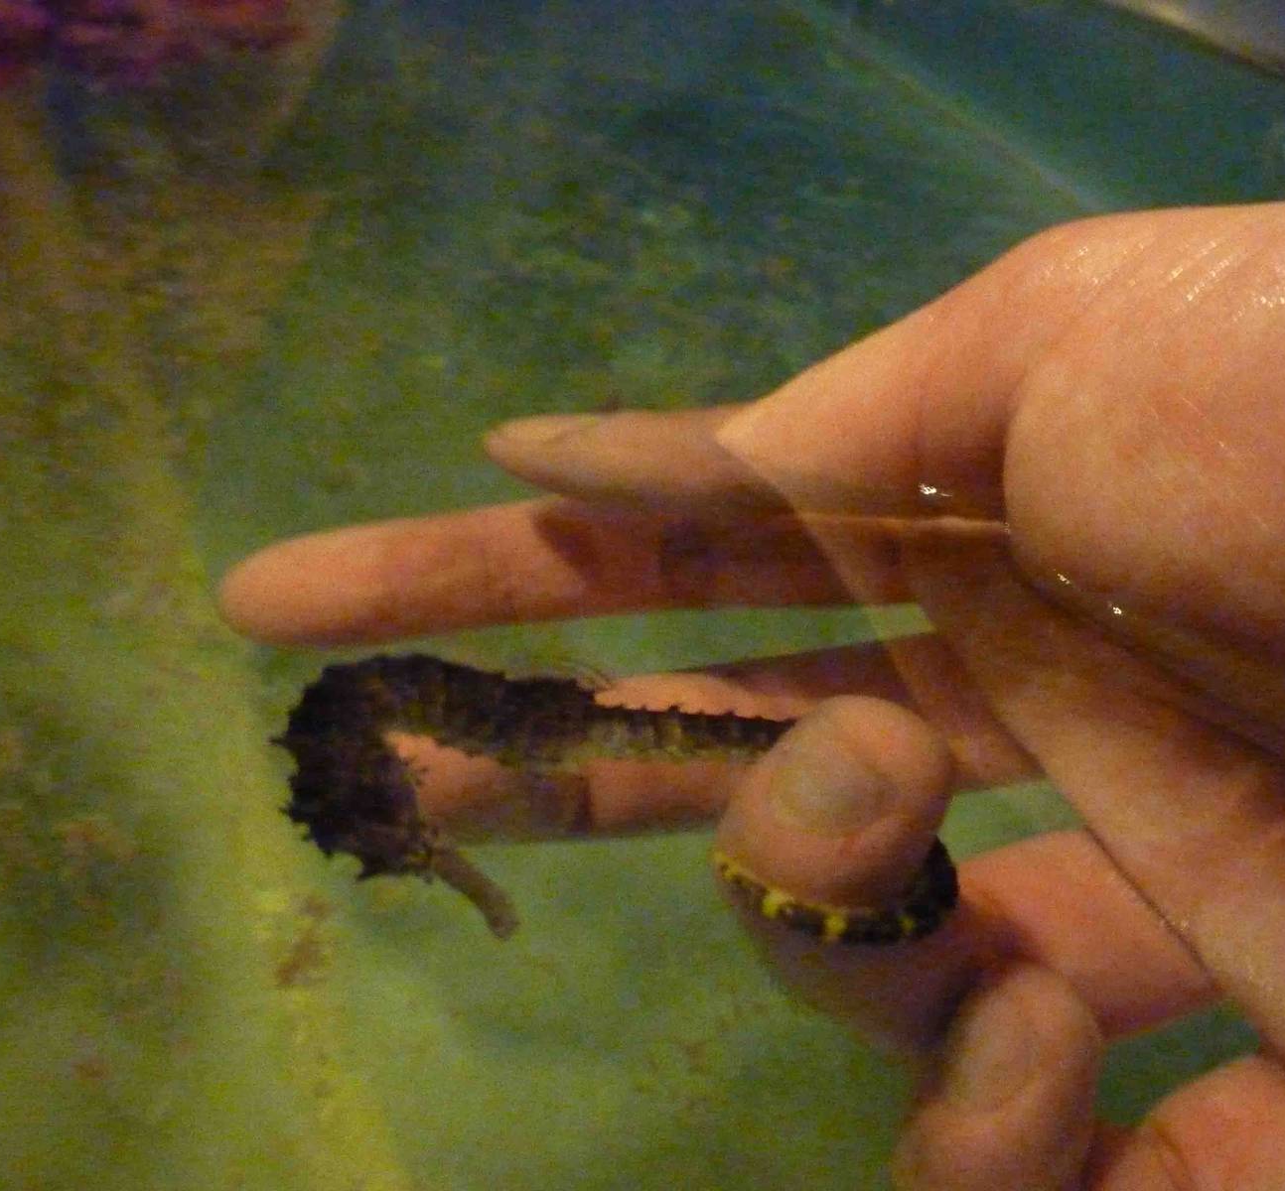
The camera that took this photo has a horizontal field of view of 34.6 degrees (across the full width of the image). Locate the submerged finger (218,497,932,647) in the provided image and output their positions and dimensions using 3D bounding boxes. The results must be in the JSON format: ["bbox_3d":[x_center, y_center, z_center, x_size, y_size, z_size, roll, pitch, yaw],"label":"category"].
[{"bbox_3d":[-0.007,-0.003,0.240,0.083,0.015,0.016,-5,42,3],"label":"submerged finger"}]

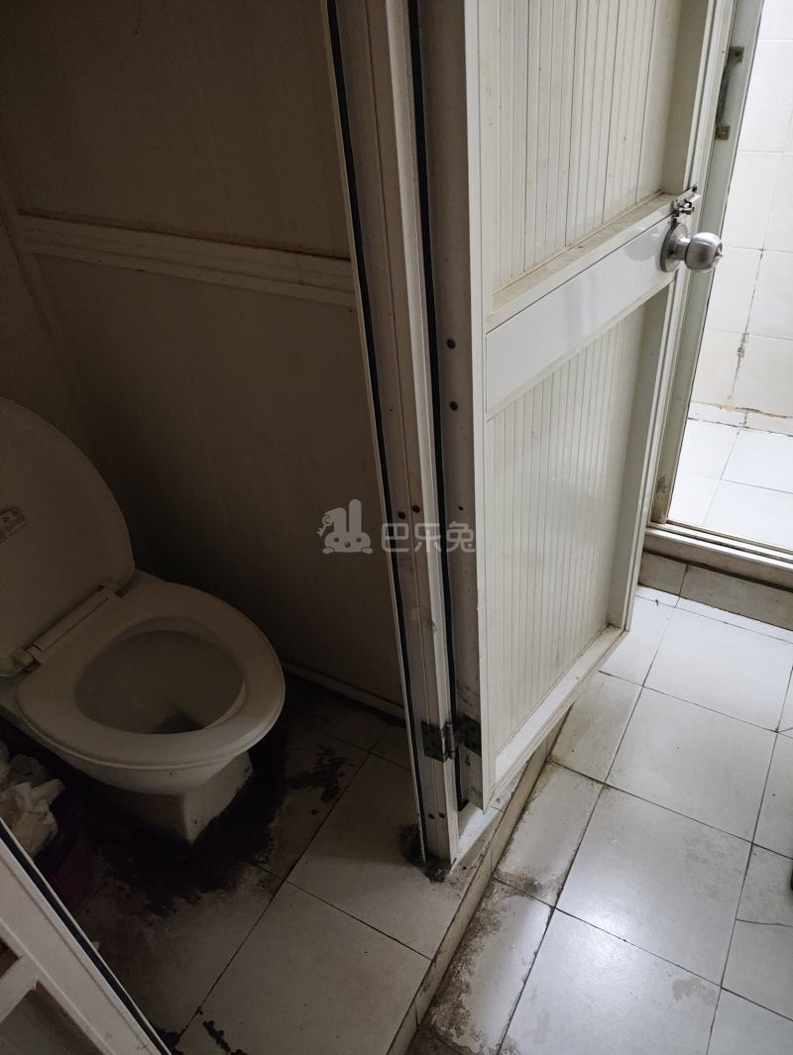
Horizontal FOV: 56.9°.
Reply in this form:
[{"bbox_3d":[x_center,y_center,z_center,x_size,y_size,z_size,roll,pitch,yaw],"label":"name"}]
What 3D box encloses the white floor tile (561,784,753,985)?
[{"bbox_3d":[0.515,0.689,1.450,0.300,0.010,0.300,16,43,26],"label":"white floor tile"}]

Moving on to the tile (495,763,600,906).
[{"bbox_3d":[0.328,0.635,1.545,0.135,0.010,0.300,16,43,26],"label":"tile"}]

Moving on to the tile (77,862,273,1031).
[{"bbox_3d":[-0.410,0.711,1.347,0.302,0.010,0.300,16,43,26],"label":"tile"}]

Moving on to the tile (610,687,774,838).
[{"bbox_3d":[0.665,0.519,1.647,0.300,0.010,0.300,16,43,26],"label":"tile"}]

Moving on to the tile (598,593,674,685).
[{"bbox_3d":[0.627,0.294,1.940,0.135,0.010,0.303,16,43,26],"label":"tile"}]

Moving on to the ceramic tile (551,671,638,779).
[{"bbox_3d":[0.477,0.465,1.742,0.135,0.010,0.300,16,43,26],"label":"ceramic tile"}]

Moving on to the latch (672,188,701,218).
[{"bbox_3d":[0.401,-0.443,1.004,0.020,0.032,0.052,25,48,34],"label":"latch"}]

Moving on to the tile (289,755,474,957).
[{"bbox_3d":[0.003,0.615,1.413,0.307,0.010,0.303,16,43,26],"label":"tile"}]

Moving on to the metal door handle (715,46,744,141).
[{"bbox_3d":[0.616,-0.807,1.371,0.028,0.155,0.040,16,43,26],"label":"metal door handle"}]

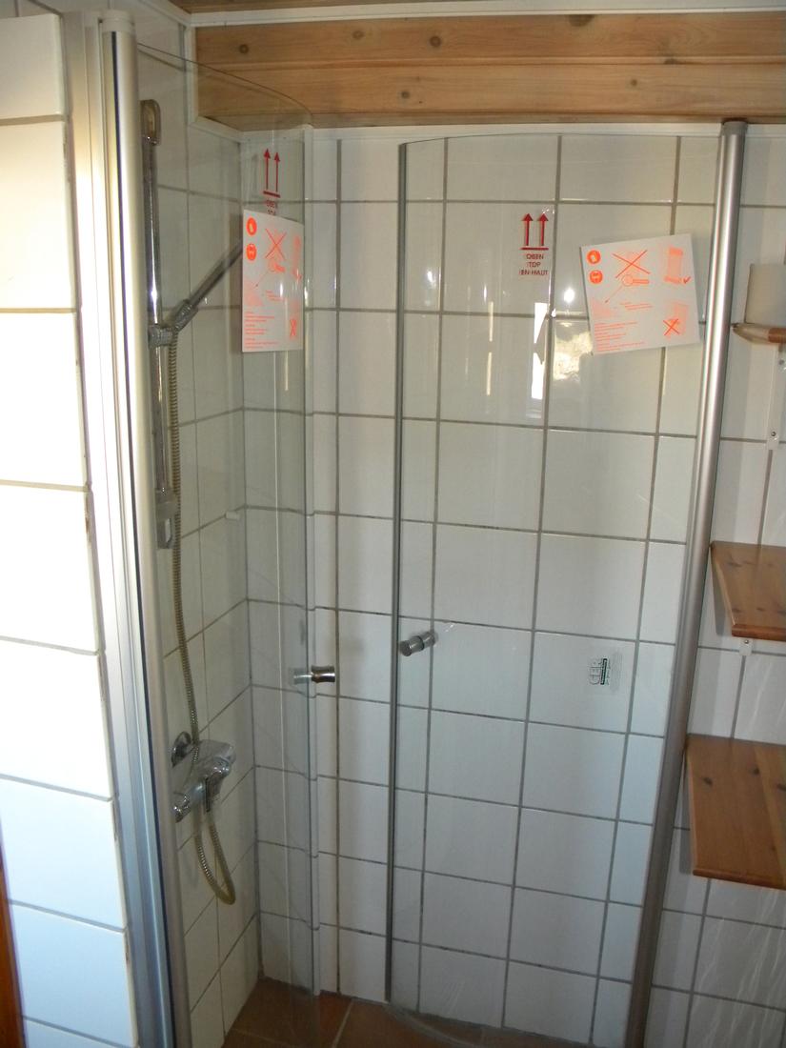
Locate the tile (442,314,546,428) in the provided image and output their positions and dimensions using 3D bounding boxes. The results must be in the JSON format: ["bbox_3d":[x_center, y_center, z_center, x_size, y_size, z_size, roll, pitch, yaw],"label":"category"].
[{"bbox_3d":[0.189,-0.285,1.576,0.197,0.197,0.012,5,15,13],"label":"tile"}]

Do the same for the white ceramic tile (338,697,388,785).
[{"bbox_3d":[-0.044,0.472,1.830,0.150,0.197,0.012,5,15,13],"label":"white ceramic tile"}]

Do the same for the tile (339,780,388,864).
[{"bbox_3d":[-0.024,0.665,1.874,0.196,0.196,0.010,5,16,13],"label":"tile"}]

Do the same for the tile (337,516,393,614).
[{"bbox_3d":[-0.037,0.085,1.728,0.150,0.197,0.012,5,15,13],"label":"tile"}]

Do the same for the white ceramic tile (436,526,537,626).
[{"bbox_3d":[0.181,0.103,1.672,0.196,0.196,0.010,5,16,13],"label":"white ceramic tile"}]

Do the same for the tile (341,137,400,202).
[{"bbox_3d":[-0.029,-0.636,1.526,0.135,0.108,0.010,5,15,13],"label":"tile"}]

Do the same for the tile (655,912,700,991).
[{"bbox_3d":[0.546,0.896,1.801,0.196,0.196,0.010,5,16,13],"label":"tile"}]

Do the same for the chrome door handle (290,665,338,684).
[{"bbox_3d":[-0.144,0.273,1.530,0.078,0.031,0.031,-1,15,-6],"label":"chrome door handle"}]

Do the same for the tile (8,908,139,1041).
[{"bbox_3d":[-0.446,0.629,1.185,0.187,0.197,0.012,5,15,13],"label":"tile"}]

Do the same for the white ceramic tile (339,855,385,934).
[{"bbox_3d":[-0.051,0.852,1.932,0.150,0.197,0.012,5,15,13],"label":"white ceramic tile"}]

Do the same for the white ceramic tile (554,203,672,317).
[{"bbox_3d":[0.382,-0.458,1.472,0.196,0.196,0.010,5,16,13],"label":"white ceramic tile"}]

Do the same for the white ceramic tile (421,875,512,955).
[{"bbox_3d":[0.162,0.864,1.874,0.196,0.196,0.010,5,15,13],"label":"white ceramic tile"}]

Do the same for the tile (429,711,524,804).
[{"bbox_3d":[0.174,0.490,1.781,0.197,0.197,0.012,5,15,13],"label":"tile"}]

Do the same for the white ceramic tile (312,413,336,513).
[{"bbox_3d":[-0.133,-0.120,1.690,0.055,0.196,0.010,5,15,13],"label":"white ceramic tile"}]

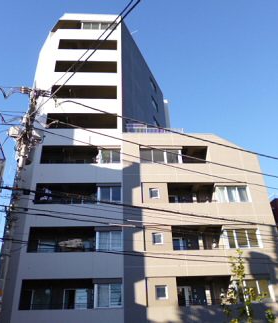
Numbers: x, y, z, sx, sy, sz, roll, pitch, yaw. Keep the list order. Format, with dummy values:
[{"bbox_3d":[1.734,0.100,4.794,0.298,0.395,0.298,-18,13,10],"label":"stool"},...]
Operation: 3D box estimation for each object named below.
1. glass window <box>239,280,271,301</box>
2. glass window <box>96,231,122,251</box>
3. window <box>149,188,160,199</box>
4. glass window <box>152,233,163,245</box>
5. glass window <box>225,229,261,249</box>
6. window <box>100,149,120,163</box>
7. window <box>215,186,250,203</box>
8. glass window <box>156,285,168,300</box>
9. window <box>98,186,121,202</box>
[{"bbox_3d":[6.191,6.908,15.987,1.859,1.072,0.120,0,-32,-4],"label":"glass window"},{"bbox_3d":[-1.655,4.525,16.982,1.453,1.110,0.120,0,-32,-4],"label":"glass window"},{"bbox_3d":[1.010,2.019,18.706,0.630,0.726,0.120,0,-32,-4],"label":"window"},{"bbox_3d":[1.108,4.470,17.187,0.607,0.660,0.120,0,-32,-4],"label":"glass window"},{"bbox_3d":[6.082,4.526,17.461,2.088,1.101,0.120,0,-32,-4],"label":"glass window"},{"bbox_3d":[-1.902,-0.342,19.993,1.415,1.084,0.120,0,-32,-4],"label":"window"},{"bbox_3d":[6.031,2.090,18.972,2.012,1.120,0.120,0,-32,-4],"label":"window"},{"bbox_3d":[1.199,6.880,15.694,0.634,0.695,0.120,0,-32,-4],"label":"glass window"},{"bbox_3d":[-1.788,2.078,18.495,1.465,1.139,0.120,0,-32,-4],"label":"window"}]

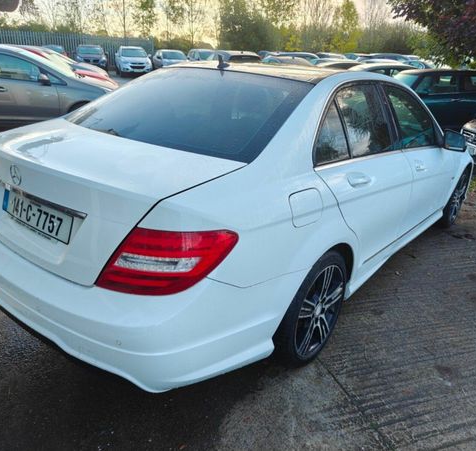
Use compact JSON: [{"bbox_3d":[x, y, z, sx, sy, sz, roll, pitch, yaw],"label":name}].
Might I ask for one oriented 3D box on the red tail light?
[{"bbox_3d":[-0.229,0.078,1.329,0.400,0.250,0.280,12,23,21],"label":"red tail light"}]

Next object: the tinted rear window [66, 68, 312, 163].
[{"bbox_3d":[-0.274,-0.647,2.099,1.300,0.100,0.750,19,50,35],"label":"tinted rear window"}]

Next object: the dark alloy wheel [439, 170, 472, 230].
[{"bbox_3d":[2.059,-0.277,4.090,0.230,0.635,0.635,19,26,35],"label":"dark alloy wheel"}]

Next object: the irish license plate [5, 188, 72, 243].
[{"bbox_3d":[-0.814,-0.049,1.655,0.520,0.115,0.015,19,19,35],"label":"irish license plate"}]

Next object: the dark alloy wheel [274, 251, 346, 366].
[{"bbox_3d":[0.307,0.382,2.062,0.250,0.637,0.637,19,26,35],"label":"dark alloy wheel"}]

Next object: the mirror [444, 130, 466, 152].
[{"bbox_3d":[1.601,-0.621,3.069,0.200,0.145,0.110,19,26,35],"label":"mirror"}]

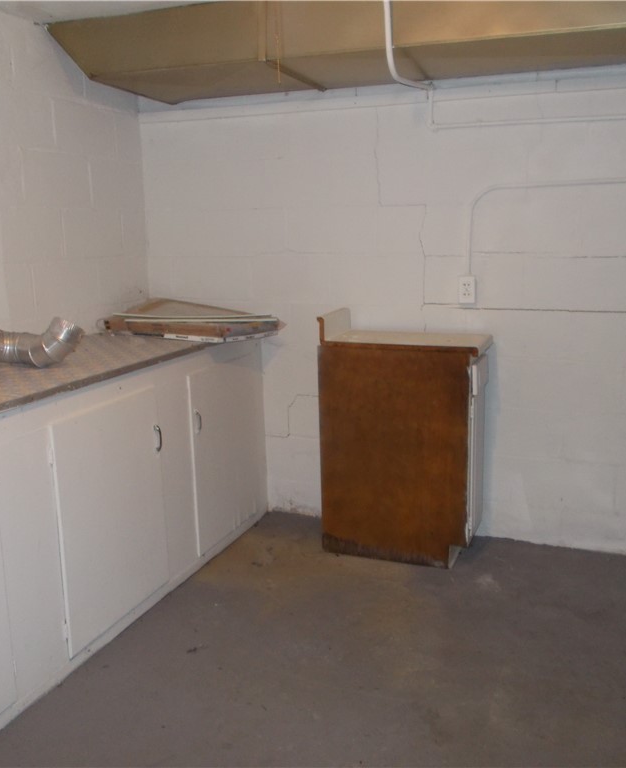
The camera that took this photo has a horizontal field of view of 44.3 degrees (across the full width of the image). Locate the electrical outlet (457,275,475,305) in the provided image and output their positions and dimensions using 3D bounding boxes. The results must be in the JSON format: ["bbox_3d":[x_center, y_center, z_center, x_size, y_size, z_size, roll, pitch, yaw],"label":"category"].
[{"bbox_3d":[0.620,-0.377,3.069,0.061,0.107,0.045,4,12,21],"label":"electrical outlet"}]

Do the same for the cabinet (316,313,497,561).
[{"bbox_3d":[0.376,0.198,3.120,0.622,0.956,0.358,4,12,21],"label":"cabinet"}]

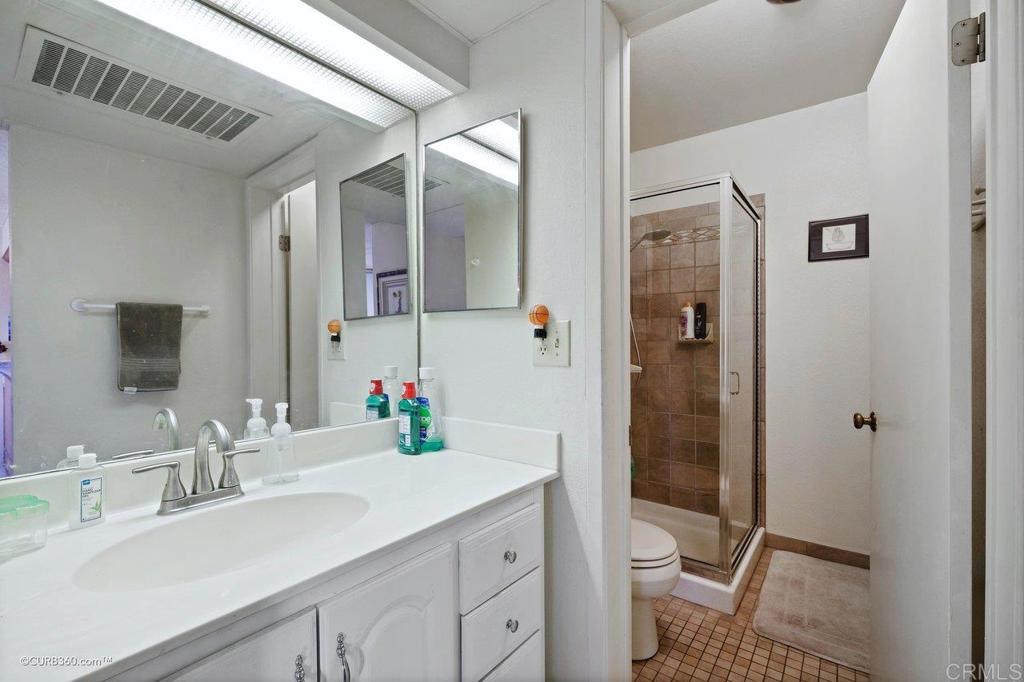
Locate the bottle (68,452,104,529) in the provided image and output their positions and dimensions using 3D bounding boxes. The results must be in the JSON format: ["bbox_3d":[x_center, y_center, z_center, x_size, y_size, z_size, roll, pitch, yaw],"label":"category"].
[{"bbox_3d":[-0.794,0.276,0.798,0.034,0.131,0.049,0,-1,39],"label":"bottle"}]

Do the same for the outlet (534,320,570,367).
[{"bbox_3d":[0.111,0.008,1.169,0.121,0.122,0.011,0,-1,39],"label":"outlet"}]

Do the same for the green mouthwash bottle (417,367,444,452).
[{"bbox_3d":[-0.267,0.217,1.379,0.085,0.264,0.062,0,-1,36],"label":"green mouthwash bottle"}]

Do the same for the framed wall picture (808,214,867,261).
[{"bbox_3d":[1.728,-0.549,2.258,0.267,0.221,0.020,0,-1,39],"label":"framed wall picture"}]

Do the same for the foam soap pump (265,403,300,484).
[{"bbox_3d":[-0.570,0.249,1.053,0.074,0.192,0.056,1,-1,-31],"label":"foam soap pump"}]

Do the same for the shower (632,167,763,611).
[{"bbox_3d":[0.902,0.224,2.416,0.810,1.940,0.800,0,-1,39],"label":"shower"}]

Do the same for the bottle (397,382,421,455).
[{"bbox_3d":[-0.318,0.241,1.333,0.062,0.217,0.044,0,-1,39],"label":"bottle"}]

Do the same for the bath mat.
[{"bbox_3d":[1.443,1.183,1.939,0.530,0.020,0.860,0,-1,35],"label":"bath mat"}]

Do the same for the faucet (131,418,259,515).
[{"bbox_3d":[-0.619,0.252,0.876,0.165,0.182,0.224,0,-1,39],"label":"faucet"}]

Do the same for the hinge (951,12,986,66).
[{"bbox_3d":[0.855,-0.565,0.800,0.050,0.088,0.020,0,-1,29],"label":"hinge"}]

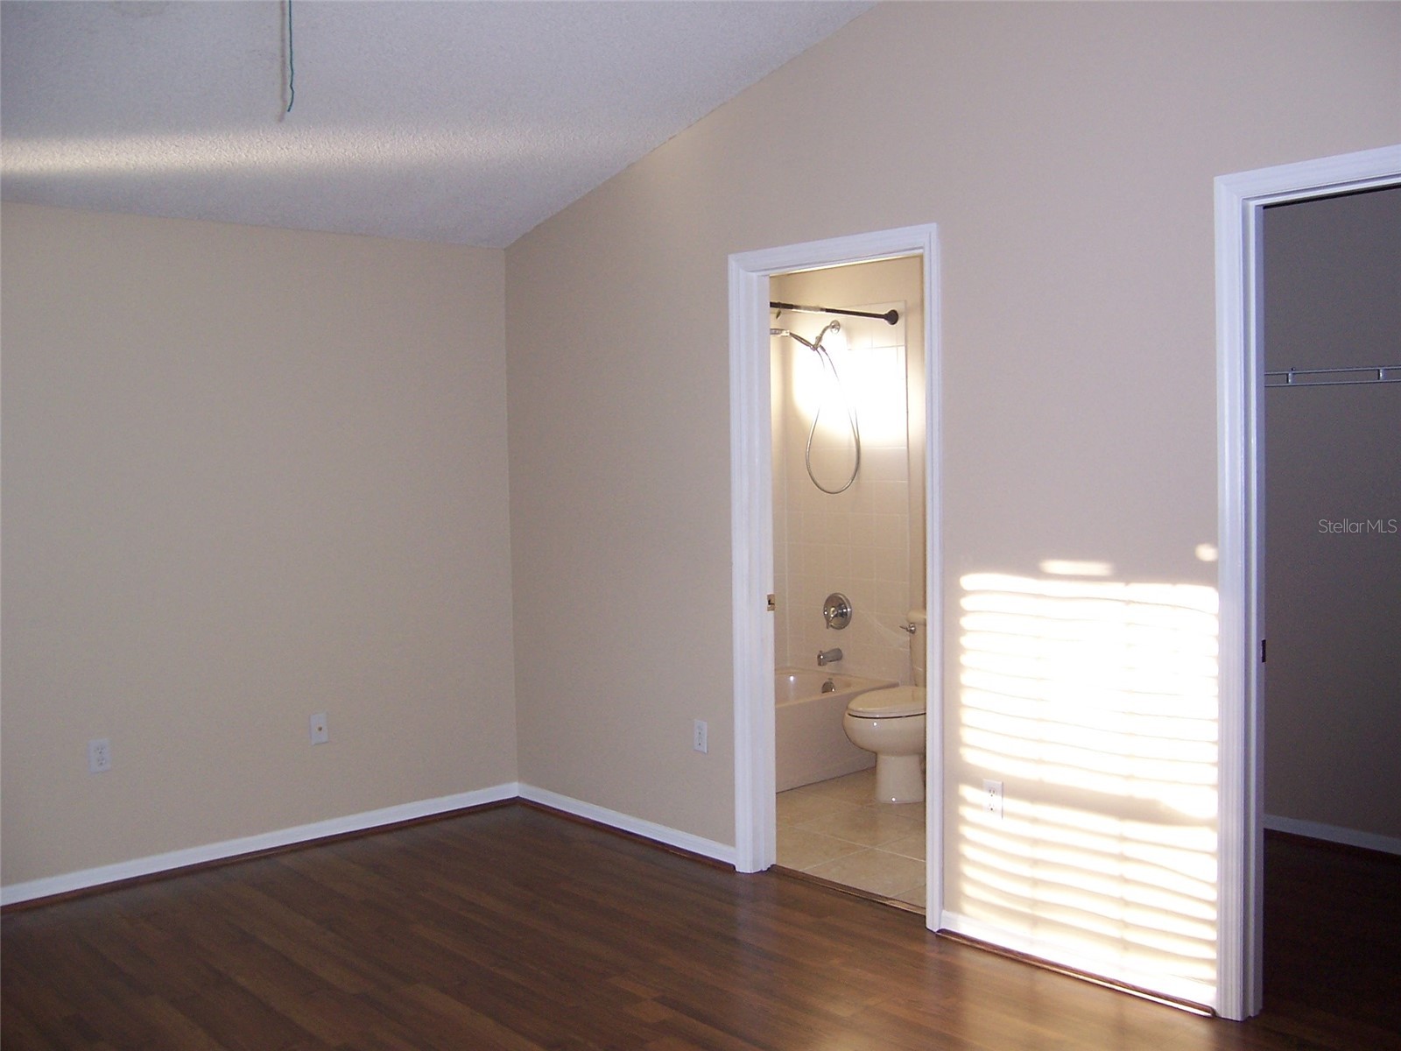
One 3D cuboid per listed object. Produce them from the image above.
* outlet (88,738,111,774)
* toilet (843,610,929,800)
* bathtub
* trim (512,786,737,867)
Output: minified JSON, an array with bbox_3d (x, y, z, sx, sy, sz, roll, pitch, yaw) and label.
[{"bbox_3d":[-2.040,0.781,4.537,0.070,0.115,0.008,-3,4,-41],"label":"outlet"},{"bbox_3d":[0.944,0.763,5.645,0.740,0.750,0.460,-3,4,-41],"label":"toilet"},{"bbox_3d":[0.118,0.952,6.037,1.520,0.365,0.750,-3,4,-41],"label":"bathtub"},{"bbox_3d":[-0.329,1.141,5.152,0.015,0.070,1.365,-3,4,-41],"label":"trim"}]

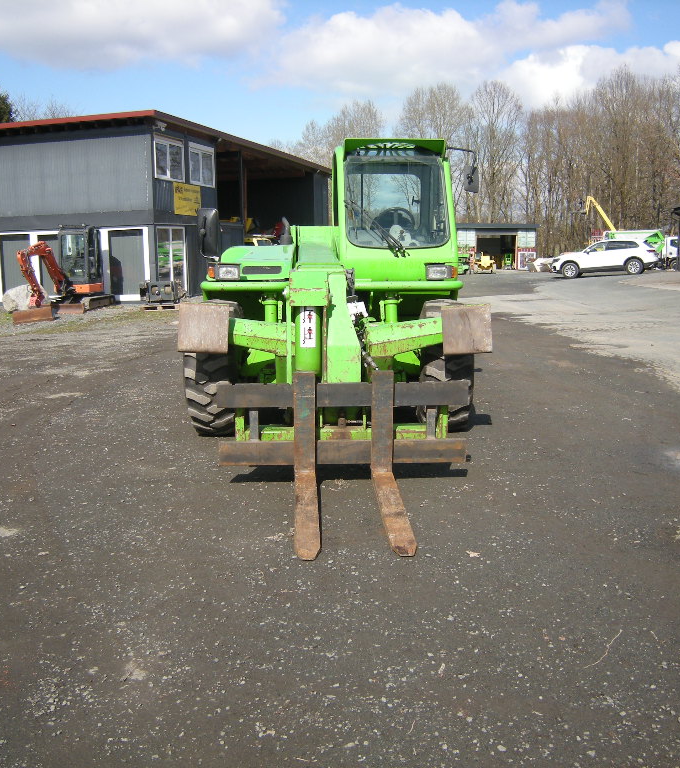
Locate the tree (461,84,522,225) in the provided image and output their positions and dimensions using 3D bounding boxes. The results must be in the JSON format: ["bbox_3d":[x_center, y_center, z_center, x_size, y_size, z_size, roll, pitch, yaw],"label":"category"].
[{"bbox_3d":[13.292,-18.581,72.952,5.600,15.570,5.600,-1,10,0],"label":"tree"}]

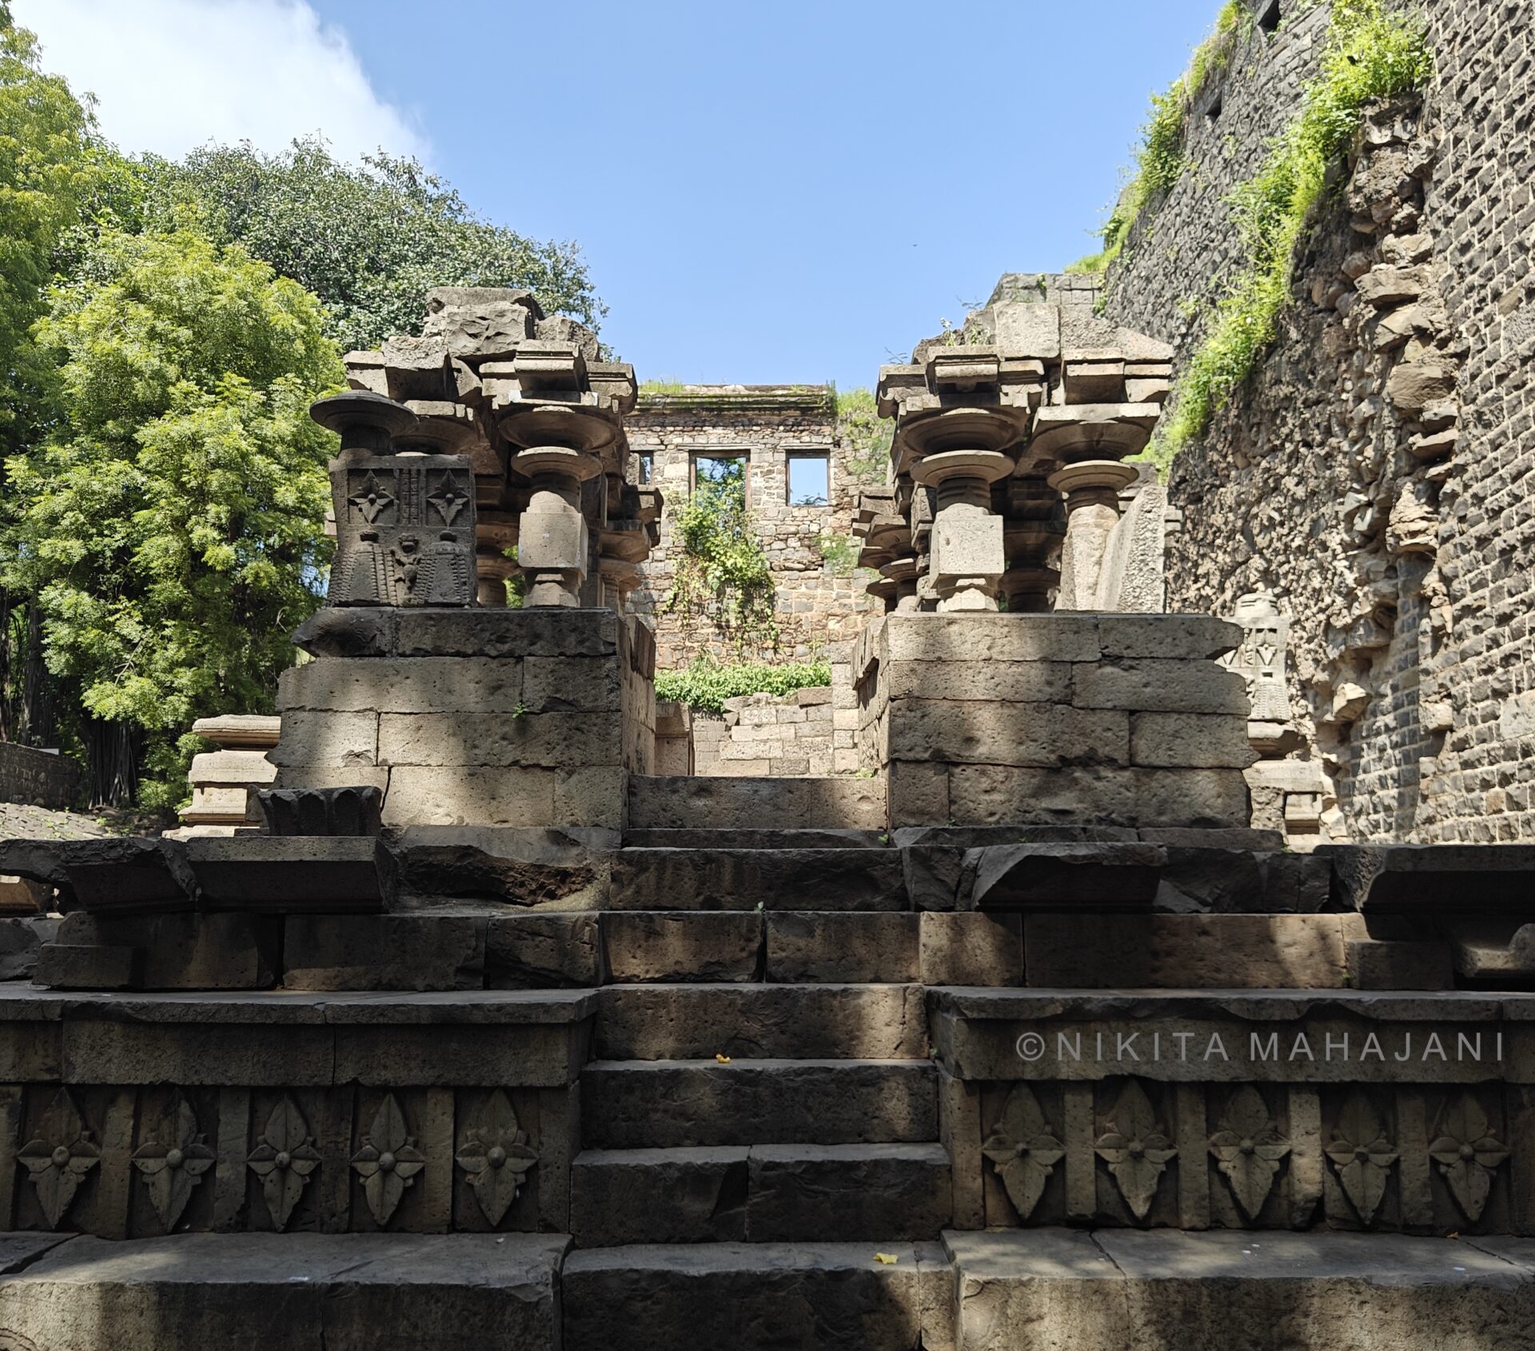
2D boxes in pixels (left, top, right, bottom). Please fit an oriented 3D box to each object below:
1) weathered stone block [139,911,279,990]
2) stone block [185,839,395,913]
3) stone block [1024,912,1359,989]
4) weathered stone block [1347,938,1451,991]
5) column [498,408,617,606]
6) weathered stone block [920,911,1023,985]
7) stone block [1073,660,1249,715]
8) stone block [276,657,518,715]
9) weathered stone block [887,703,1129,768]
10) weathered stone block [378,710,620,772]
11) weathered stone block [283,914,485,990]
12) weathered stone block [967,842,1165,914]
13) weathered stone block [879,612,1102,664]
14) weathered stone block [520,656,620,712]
[{"bbox_3d":[-1.733,0.858,4.504,0.375,0.232,0.320,0,-5,1],"label":"weathered stone block"},{"bbox_3d":[-1.459,0.613,4.480,0.574,0.221,0.380,0,-5,1],"label":"stone block"},{"bbox_3d":[1.292,0.860,4.499,1.016,0.226,0.330,0,-5,0],"label":"stone block"},{"bbox_3d":[1.917,0.887,4.416,0.319,0.148,0.250,0,-5,0],"label":"weathered stone block"},{"bbox_3d":[-0.833,-0.630,5.669,0.462,0.894,0.462,0,-7,0],"label":"column"},{"bbox_3d":[0.650,0.892,4.679,0.328,0.223,0.336,0,-7,0],"label":"weathered stone block"},{"bbox_3d":[1.422,0.060,5.309,0.630,0.186,0.360,0,-5,0],"label":"stone block"},{"bbox_3d":[-1.318,0.054,5.309,0.873,0.197,0.360,0,-5,0],"label":"stone block"},{"bbox_3d":[0.890,0.244,5.409,0.886,0.236,0.378,0,-7,0],"label":"weathered stone block"},{"bbox_3d":[-0.985,0.262,5.407,0.888,0.212,0.378,0,-7,0],"label":"weathered stone block"},{"bbox_3d":[-1.170,0.860,4.494,0.615,0.226,0.320,0,-5,0],"label":"weathered stone block"},{"bbox_3d":[0.976,0.703,4.864,0.645,0.202,0.420,0,-7,0],"label":"weathered stone block"},{"bbox_3d":[0.843,-0.114,5.455,0.789,0.177,0.378,0,-7,0],"label":"weathered stone block"},{"bbox_3d":[-0.707,0.049,5.309,0.350,0.197,0.360,0,-5,0],"label":"weathered stone block"}]

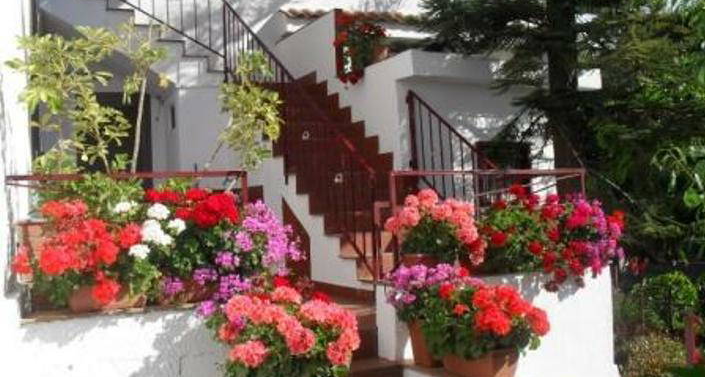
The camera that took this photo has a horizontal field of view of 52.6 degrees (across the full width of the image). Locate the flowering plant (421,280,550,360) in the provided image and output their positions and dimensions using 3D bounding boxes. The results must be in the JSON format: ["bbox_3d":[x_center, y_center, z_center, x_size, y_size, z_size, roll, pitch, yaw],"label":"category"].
[{"bbox_3d":[0.711,0.709,3.880,0.588,0.406,0.647,-1,-6,-20],"label":"flowering plant"}]

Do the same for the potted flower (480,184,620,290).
[{"bbox_3d":[1.341,0.327,4.800,0.988,0.697,0.494,-1,-6,-20],"label":"potted flower"}]

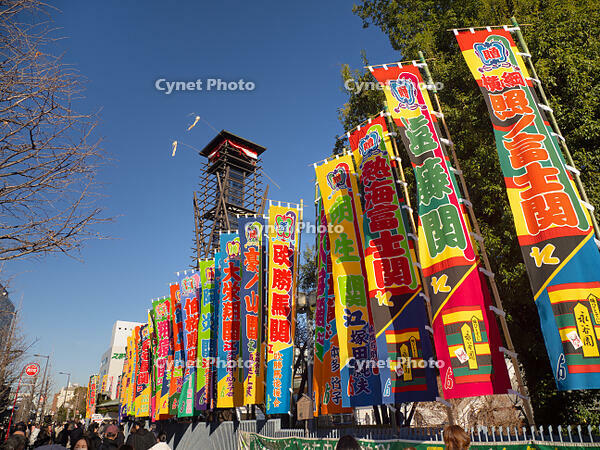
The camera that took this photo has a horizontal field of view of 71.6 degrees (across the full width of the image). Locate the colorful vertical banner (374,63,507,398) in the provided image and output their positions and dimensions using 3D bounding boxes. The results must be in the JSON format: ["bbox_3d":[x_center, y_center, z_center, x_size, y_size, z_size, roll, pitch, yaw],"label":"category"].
[{"bbox_3d":[1.980,-0.314,6.335,0.900,5.350,0.200,-4,-24,-7],"label":"colorful vertical banner"}]

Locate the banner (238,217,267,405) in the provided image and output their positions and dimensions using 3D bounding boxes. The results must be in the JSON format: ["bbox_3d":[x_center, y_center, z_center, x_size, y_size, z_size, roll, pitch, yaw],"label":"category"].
[{"bbox_3d":[-1.352,2.231,11.964,0.880,5.420,0.250,-13,-25,20],"label":"banner"}]

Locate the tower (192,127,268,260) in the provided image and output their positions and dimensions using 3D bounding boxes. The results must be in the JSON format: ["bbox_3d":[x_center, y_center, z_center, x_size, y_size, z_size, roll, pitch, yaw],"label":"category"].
[{"bbox_3d":[-3.586,2.639,21.504,3.000,16.000,3.000,19,-32,-41],"label":"tower"}]

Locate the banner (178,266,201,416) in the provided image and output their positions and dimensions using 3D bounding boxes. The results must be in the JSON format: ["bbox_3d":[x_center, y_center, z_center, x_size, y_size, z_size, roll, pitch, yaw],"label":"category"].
[{"bbox_3d":[-4.218,4.380,15.897,0.900,5.350,0.180,-11,-26,10],"label":"banner"}]

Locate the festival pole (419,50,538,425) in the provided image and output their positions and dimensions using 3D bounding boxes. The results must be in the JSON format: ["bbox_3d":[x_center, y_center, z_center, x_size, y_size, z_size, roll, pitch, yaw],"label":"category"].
[{"bbox_3d":[2.630,0.231,6.150,0.080,7.400,0.080,-4,-24,-7],"label":"festival pole"}]

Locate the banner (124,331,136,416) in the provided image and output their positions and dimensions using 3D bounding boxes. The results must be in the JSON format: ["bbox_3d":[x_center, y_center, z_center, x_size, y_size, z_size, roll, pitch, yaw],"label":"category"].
[{"bbox_3d":[-10.973,9.568,27.105,0.900,5.300,0.100,5,-26,-15],"label":"banner"}]

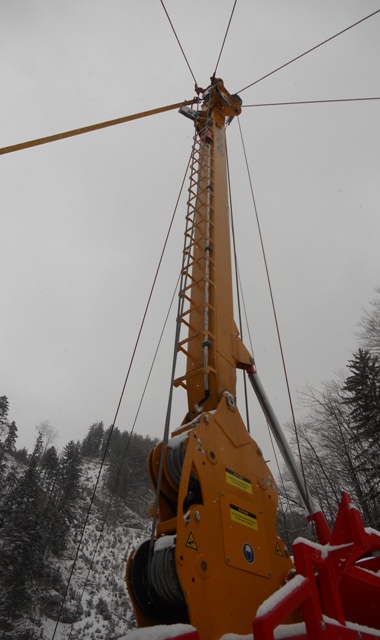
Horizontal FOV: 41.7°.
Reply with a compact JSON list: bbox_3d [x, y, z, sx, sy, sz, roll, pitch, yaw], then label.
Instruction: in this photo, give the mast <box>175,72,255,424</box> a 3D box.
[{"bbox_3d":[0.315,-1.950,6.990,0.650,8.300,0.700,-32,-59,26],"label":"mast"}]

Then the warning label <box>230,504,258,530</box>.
[{"bbox_3d":[0.346,1.269,3.192,0.008,0.100,0.295,-31,-50,27],"label":"warning label"}]

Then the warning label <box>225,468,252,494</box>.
[{"bbox_3d":[0.329,1.082,3.350,0.008,0.100,0.295,-31,-50,27],"label":"warning label"}]

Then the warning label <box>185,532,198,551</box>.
[{"bbox_3d":[0.006,1.191,2.703,0.008,0.090,0.100,-31,-50,27],"label":"warning label"}]

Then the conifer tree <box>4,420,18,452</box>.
[{"bbox_3d":[-46.500,30.300,130.000,3.000,10.000,3.000,-2,-44,0],"label":"conifer tree"}]

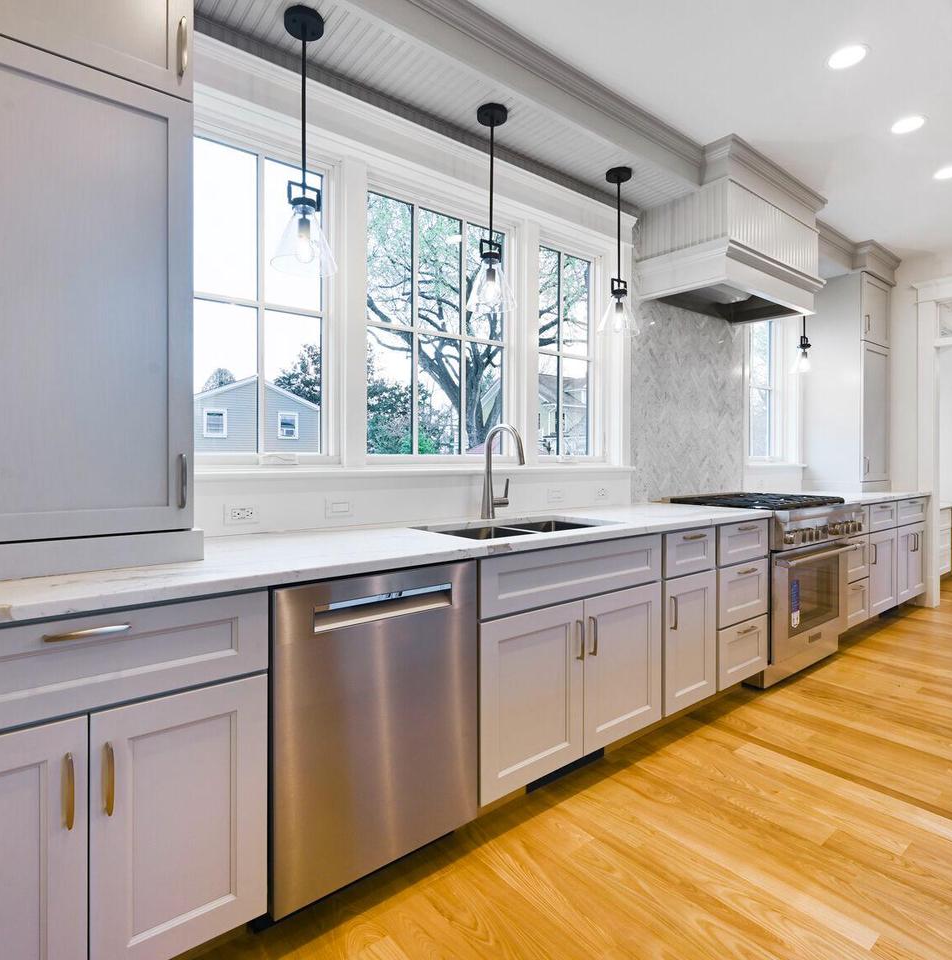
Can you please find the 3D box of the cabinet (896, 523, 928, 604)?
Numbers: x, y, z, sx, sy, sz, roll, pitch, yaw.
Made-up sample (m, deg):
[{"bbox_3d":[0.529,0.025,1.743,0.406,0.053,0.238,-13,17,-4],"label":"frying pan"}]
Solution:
[{"bbox_3d":[3.047,0.593,4.386,0.677,0.576,0.601,-1,3,-38],"label":"cabinet"}]

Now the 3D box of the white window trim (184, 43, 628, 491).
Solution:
[{"bbox_3d":[-0.020,-0.716,2.403,2.300,1.385,0.110,-1,1,-38],"label":"white window trim"}]

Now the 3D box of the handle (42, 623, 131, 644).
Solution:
[{"bbox_3d":[-0.736,0.287,1.064,0.139,0.013,0.030,-1,3,-38],"label":"handle"}]

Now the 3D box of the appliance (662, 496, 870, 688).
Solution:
[{"bbox_3d":[1.636,0.575,3.266,0.921,0.910,0.730,-1,1,-38],"label":"appliance"}]

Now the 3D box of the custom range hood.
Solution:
[{"bbox_3d":[1.535,-1.355,3.296,1.130,0.690,0.560,-1,1,-38],"label":"custom range hood"}]

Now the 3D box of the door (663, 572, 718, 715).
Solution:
[{"bbox_3d":[0.916,0.680,2.379,0.373,0.554,0.028,-1,2,-38],"label":"door"}]

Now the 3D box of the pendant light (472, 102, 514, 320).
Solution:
[{"bbox_3d":[0.063,-1.046,2.190,0.196,0.768,0.196,0,2,0],"label":"pendant light"}]

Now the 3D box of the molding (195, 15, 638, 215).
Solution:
[{"bbox_3d":[0.001,-1.406,2.317,2.257,0.069,0.040,-1,3,-38],"label":"molding"}]

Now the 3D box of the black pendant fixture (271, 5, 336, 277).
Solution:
[{"bbox_3d":[-0.529,-1.034,1.739,0.196,0.763,0.196,-1,3,-38],"label":"black pendant fixture"}]

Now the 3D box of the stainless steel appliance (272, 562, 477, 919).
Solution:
[{"bbox_3d":[-0.402,0.624,1.673,0.595,0.782,0.600,-1,1,-38],"label":"stainless steel appliance"}]

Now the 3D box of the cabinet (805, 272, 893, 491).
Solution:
[{"bbox_3d":[2.863,-0.690,4.325,0.606,1.573,0.394,-1,3,-38],"label":"cabinet"}]

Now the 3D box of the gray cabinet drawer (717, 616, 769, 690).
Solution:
[{"bbox_3d":[1.263,0.817,2.646,0.459,0.269,0.055,-2,3,-37],"label":"gray cabinet drawer"}]

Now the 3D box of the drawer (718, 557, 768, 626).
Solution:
[{"bbox_3d":[1.116,0.521,2.778,0.469,0.266,0.480,-1,1,-38],"label":"drawer"}]

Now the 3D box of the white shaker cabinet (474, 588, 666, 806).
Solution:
[{"bbox_3d":[0.203,0.679,2.138,0.908,0.543,0.590,-1,1,-38],"label":"white shaker cabinet"}]

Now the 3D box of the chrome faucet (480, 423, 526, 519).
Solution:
[{"bbox_3d":[0.134,-0.032,2.265,0.126,0.396,0.235,-1,3,-38],"label":"chrome faucet"}]

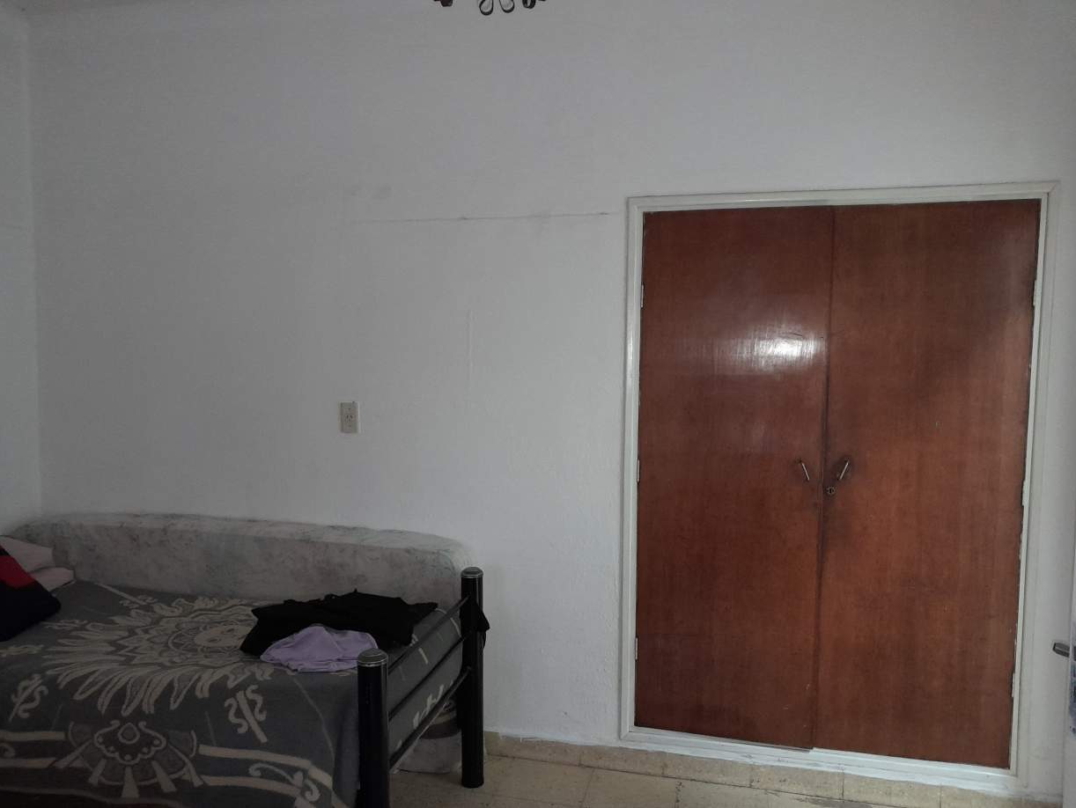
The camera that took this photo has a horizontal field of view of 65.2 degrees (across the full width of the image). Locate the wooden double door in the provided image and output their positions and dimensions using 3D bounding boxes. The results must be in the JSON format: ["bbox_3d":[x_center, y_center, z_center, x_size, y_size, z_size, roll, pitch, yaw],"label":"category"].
[{"bbox_3d":[0.949,0.262,2.814,1.219,1.816,0.050,1,4,13],"label":"wooden double door"}]

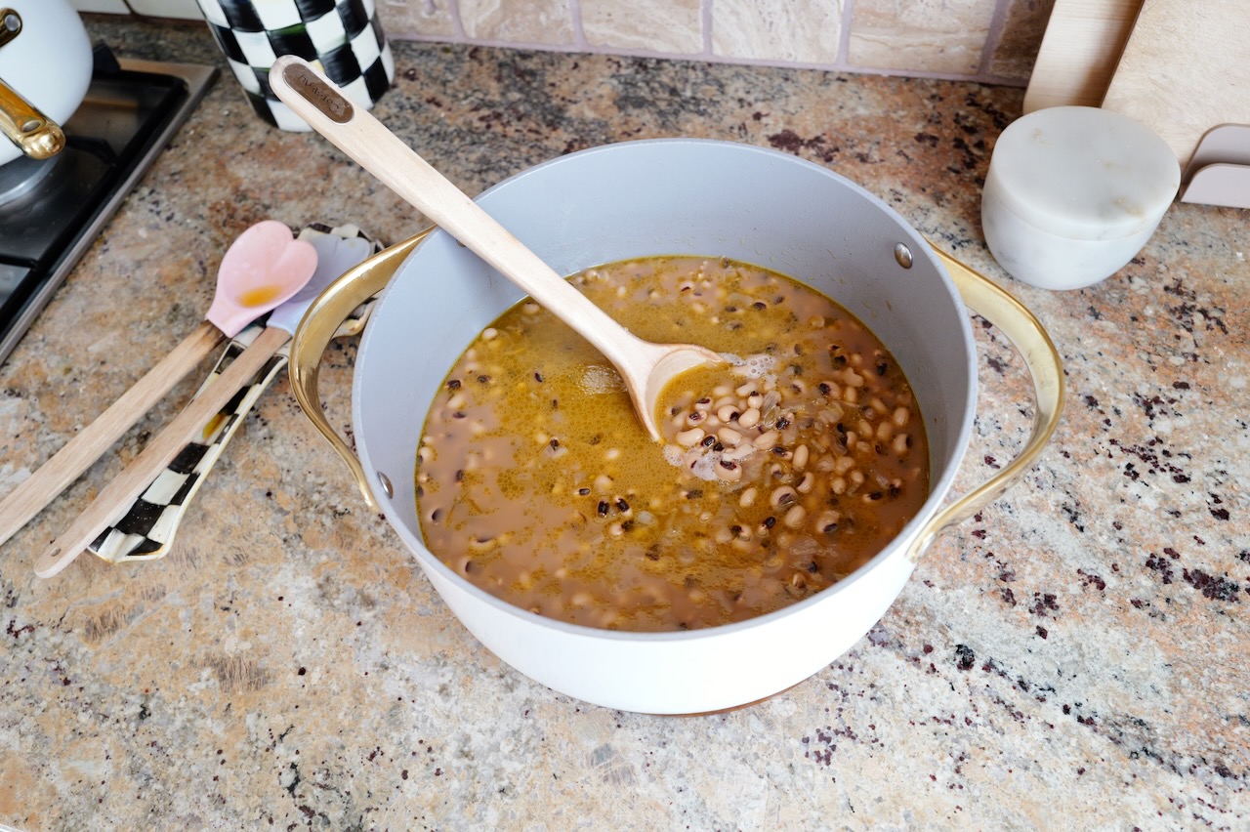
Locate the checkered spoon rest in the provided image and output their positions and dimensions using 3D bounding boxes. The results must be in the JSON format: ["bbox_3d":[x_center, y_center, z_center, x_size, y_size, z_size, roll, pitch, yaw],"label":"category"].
[{"bbox_3d":[-0.234,-0.023,0.598,0.110,0.025,0.260,12,58,14],"label":"checkered spoon rest"}]

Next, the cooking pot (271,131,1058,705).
[{"bbox_3d":[0.019,0.003,0.483,0.345,0.123,0.275,3,56,9],"label":"cooking pot"}]

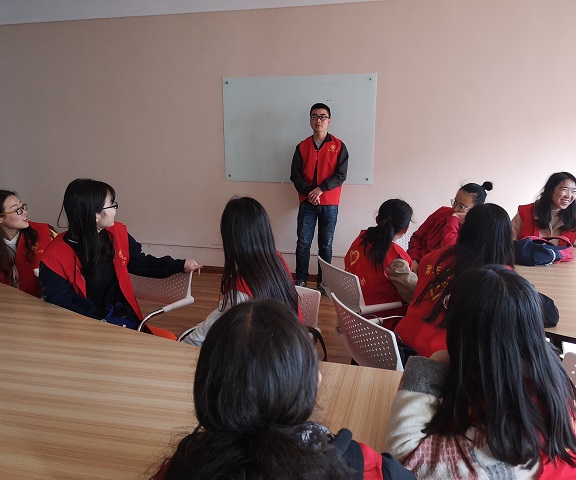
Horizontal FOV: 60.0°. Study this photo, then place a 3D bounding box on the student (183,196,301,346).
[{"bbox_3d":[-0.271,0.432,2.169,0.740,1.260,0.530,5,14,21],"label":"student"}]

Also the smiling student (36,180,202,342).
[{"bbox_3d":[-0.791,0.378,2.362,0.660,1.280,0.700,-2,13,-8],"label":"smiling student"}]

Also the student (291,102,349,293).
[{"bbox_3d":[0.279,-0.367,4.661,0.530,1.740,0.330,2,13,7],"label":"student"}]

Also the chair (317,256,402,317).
[{"bbox_3d":[0.489,0.518,2.763,0.560,0.830,0.560,-5,14,-22],"label":"chair"}]

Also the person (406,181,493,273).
[{"bbox_3d":[1.030,0.255,3.157,0.550,1.200,0.720,2,13,7],"label":"person"}]

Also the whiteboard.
[{"bbox_3d":[0.081,-1.053,4.797,1.500,1.000,0.030,4,13,15],"label":"whiteboard"}]

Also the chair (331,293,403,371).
[{"bbox_3d":[0.516,0.672,2.145,0.570,0.840,0.560,-5,14,-21],"label":"chair"}]

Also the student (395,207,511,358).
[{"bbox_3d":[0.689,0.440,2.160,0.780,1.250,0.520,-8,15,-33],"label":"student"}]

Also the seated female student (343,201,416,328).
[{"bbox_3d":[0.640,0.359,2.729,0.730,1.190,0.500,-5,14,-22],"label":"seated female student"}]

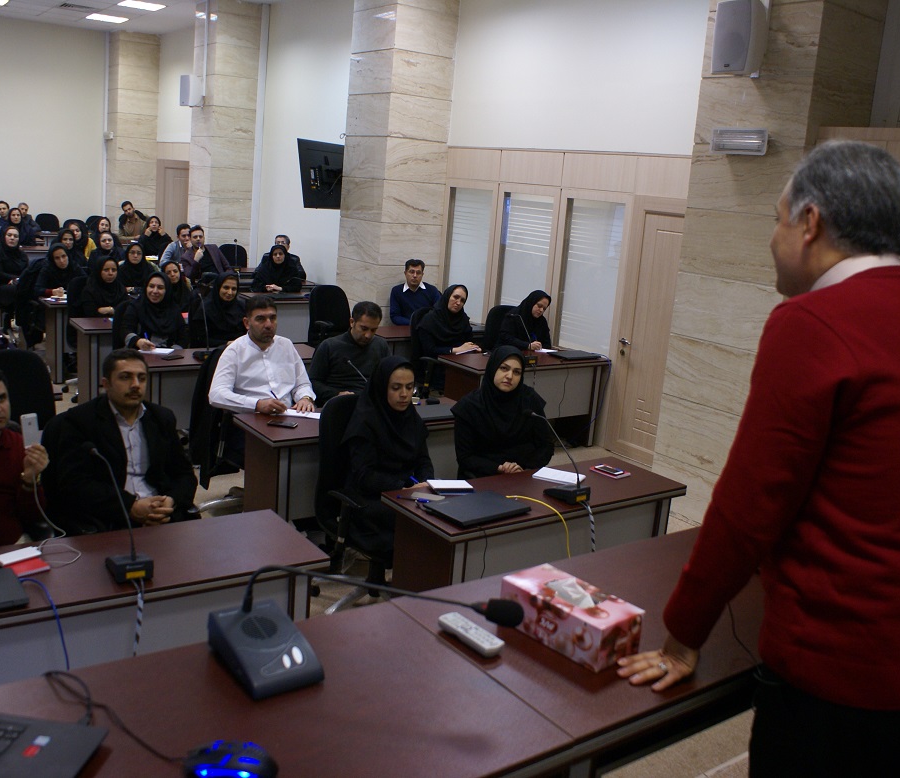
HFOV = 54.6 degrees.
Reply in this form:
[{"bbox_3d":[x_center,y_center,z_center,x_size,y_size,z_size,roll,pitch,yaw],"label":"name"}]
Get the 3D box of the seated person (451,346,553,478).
[{"bbox_3d":[0.287,0.450,4.279,0.520,1.290,0.780,-2,14,-29],"label":"seated person"}]

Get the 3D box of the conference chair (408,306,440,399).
[{"bbox_3d":[-0.066,-0.181,7.729,0.620,1.050,0.640,-5,15,-35],"label":"conference chair"}]

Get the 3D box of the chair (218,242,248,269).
[{"bbox_3d":[-2.953,-1.469,12.229,0.580,1.060,0.600,-5,16,-36],"label":"chair"}]

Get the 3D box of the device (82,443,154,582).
[{"bbox_3d":[-1.089,0.399,2.840,0.165,0.390,0.250,-5,16,-36],"label":"device"}]

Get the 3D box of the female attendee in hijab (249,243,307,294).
[{"bbox_3d":[-2.046,-1.047,10.421,0.620,1.310,0.800,-1,13,-24],"label":"female attendee in hijab"}]

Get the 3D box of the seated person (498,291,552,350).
[{"bbox_3d":[0.670,-0.236,7.591,0.500,1.230,0.760,-5,16,-36],"label":"seated person"}]

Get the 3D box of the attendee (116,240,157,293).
[{"bbox_3d":[-3.039,-0.796,8.538,0.520,1.240,0.750,-4,16,-35],"label":"attendee"}]

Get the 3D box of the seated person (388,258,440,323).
[{"bbox_3d":[-0.310,-0.551,8.366,0.540,1.340,0.800,-3,15,-31],"label":"seated person"}]

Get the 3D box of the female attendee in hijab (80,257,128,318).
[{"bbox_3d":[-2.869,-0.493,7.369,0.500,1.240,0.760,-3,15,-31],"label":"female attendee in hijab"}]

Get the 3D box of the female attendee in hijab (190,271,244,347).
[{"bbox_3d":[-1.798,-0.278,7.006,0.520,1.300,0.820,-2,14,-28],"label":"female attendee in hijab"}]

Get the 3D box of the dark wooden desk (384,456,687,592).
[{"bbox_3d":[0.398,0.829,4.071,1.430,0.750,0.550,-5,16,-36],"label":"dark wooden desk"}]

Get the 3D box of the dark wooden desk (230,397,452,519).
[{"bbox_3d":[-0.498,0.523,5.095,1.392,0.737,0.523,-5,15,-35],"label":"dark wooden desk"}]

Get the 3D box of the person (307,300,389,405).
[{"bbox_3d":[-0.562,0.131,5.281,0.560,1.330,0.800,-4,15,-33],"label":"person"}]

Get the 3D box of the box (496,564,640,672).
[{"bbox_3d":[0.224,0.418,1.626,0.121,0.085,0.242,-6,16,-40],"label":"box"}]

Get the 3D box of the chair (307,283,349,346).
[{"bbox_3d":[-1.167,-0.533,8.997,0.620,1.040,0.640,-5,15,-35],"label":"chair"}]

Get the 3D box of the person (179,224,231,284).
[{"bbox_3d":[-2.938,-1.273,10.542,0.600,1.350,0.850,-2,14,-27],"label":"person"}]

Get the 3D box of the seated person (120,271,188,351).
[{"bbox_3d":[-2.242,-0.242,6.666,0.540,1.310,0.820,-2,14,-28],"label":"seated person"}]

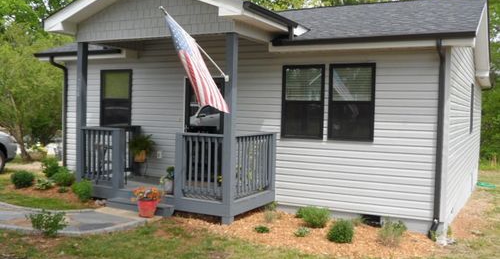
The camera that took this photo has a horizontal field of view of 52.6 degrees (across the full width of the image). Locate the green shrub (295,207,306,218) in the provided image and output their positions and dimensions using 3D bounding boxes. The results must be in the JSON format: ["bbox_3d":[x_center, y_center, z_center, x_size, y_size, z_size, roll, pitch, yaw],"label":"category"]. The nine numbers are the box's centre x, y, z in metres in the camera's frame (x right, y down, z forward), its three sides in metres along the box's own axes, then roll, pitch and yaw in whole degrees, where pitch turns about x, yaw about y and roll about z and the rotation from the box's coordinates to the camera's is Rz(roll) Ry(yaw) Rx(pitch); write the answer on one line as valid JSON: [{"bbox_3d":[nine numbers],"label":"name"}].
[{"bbox_3d":[0.884,1.425,8.680,0.270,0.220,0.250,3,2,27],"label":"green shrub"}]

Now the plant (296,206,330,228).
[{"bbox_3d":[1.034,1.410,8.100,0.500,0.340,0.440,3,2,27],"label":"plant"}]

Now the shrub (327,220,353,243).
[{"bbox_3d":[1.262,1.409,7.050,0.370,0.320,0.360,3,2,27],"label":"shrub"}]

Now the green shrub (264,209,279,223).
[{"bbox_3d":[0.355,1.384,8.276,0.237,0.237,0.227,1,2,0],"label":"green shrub"}]

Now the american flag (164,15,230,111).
[{"bbox_3d":[-0.660,-0.839,6.654,0.435,1.216,0.929,2,2,26],"label":"american flag"}]

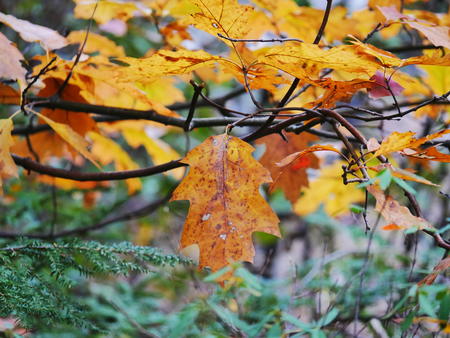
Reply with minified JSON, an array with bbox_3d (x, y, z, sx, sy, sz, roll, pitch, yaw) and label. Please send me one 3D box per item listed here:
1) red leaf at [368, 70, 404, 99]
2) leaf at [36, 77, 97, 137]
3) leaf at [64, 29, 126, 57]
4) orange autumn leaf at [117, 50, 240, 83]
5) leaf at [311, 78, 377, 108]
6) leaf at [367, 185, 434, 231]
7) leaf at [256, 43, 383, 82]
[{"bbox_3d":[0.168,-0.088,3.700,0.040,0.029,0.035,0,5,0],"label":"red leaf"},{"bbox_3d":[-0.167,-0.066,3.750,0.066,0.064,0.040,0,5,0],"label":"leaf"},{"bbox_3d":[-0.139,-0.135,3.800,0.067,0.028,0.050,0,5,0],"label":"leaf"},{"bbox_3d":[-0.047,-0.102,3.500,0.117,0.034,0.065,0,5,0],"label":"orange autumn leaf"},{"bbox_3d":[0.118,-0.075,3.530,0.066,0.030,0.050,0,5,0],"label":"leaf"},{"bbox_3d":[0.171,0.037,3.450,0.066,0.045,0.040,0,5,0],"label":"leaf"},{"bbox_3d":[0.093,-0.105,3.500,0.125,0.040,0.065,0,5,0],"label":"leaf"}]

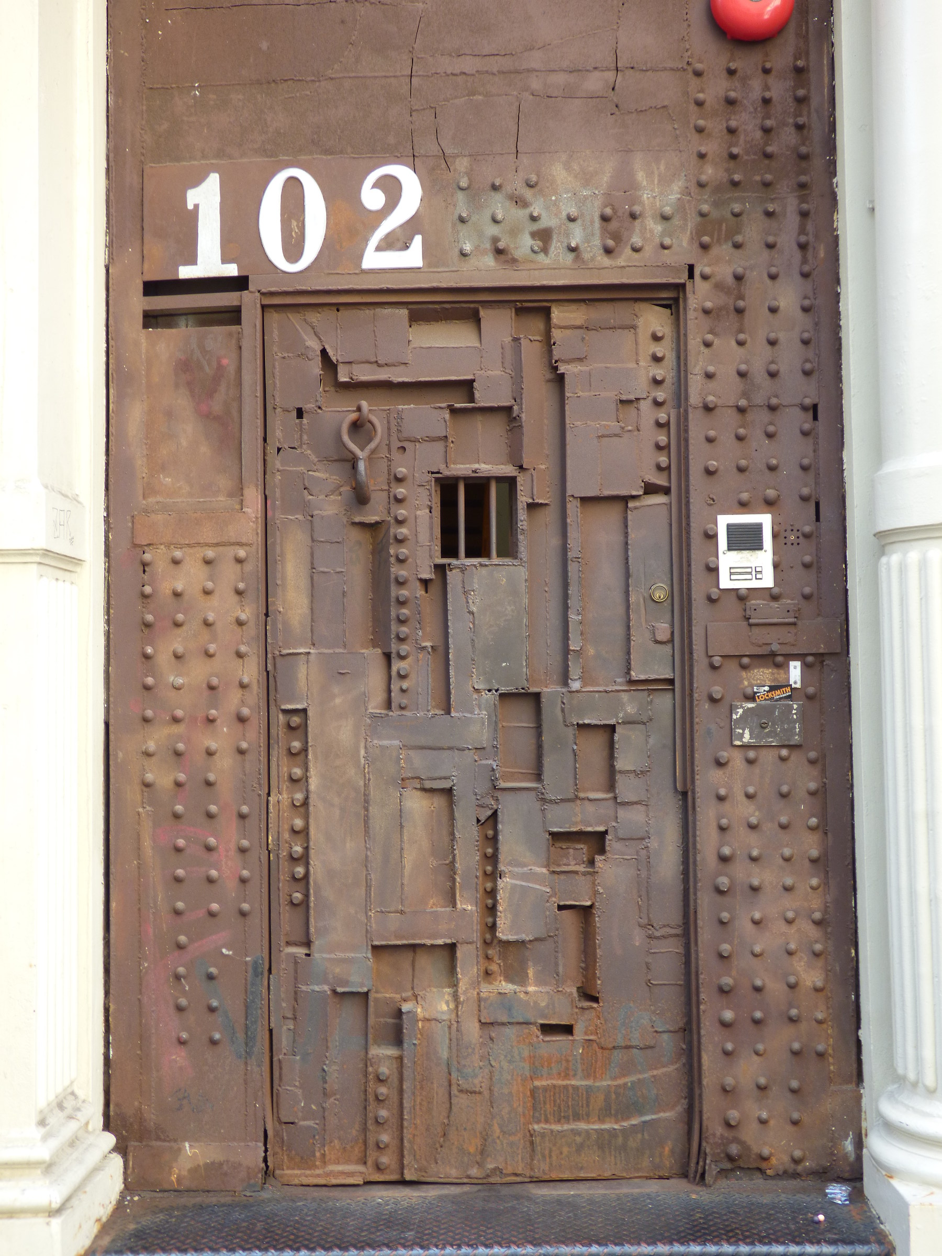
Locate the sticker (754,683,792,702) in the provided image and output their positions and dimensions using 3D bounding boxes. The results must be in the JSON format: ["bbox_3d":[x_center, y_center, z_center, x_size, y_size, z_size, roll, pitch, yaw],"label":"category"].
[{"bbox_3d":[0.709,0.155,3.488,0.090,0.044,0.004,-1,-3,1],"label":"sticker"}]

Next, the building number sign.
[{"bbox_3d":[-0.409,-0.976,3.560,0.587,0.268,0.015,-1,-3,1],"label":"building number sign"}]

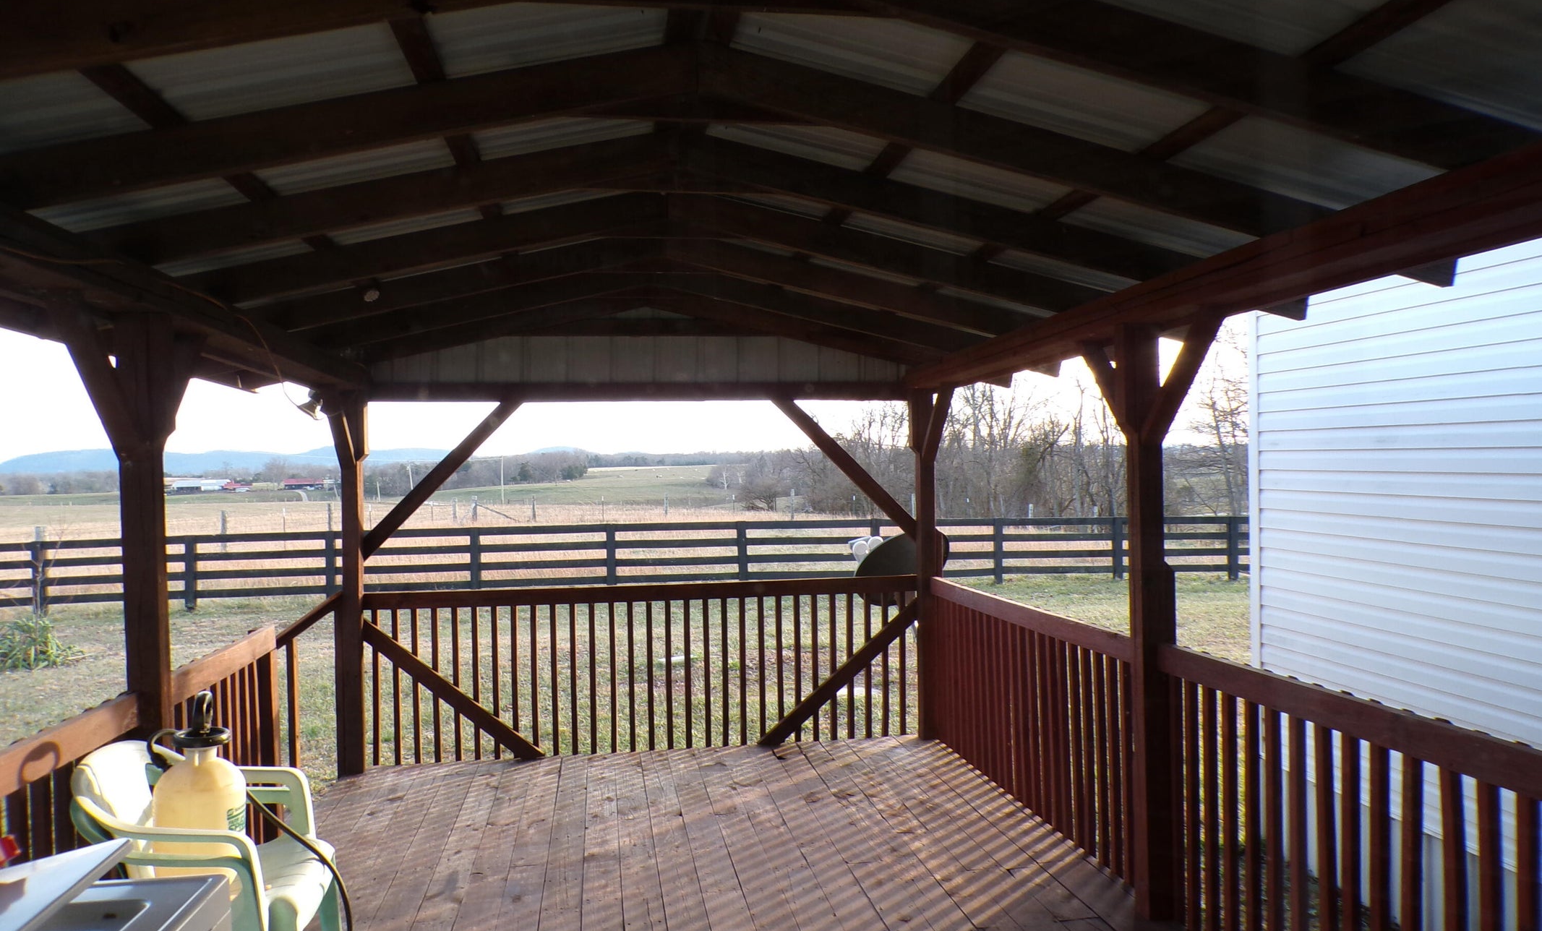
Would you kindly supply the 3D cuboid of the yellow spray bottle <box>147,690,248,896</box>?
[{"bbox_3d":[-1.455,0.845,2.714,0.240,0.530,0.240,-1,-1,-13],"label":"yellow spray bottle"}]

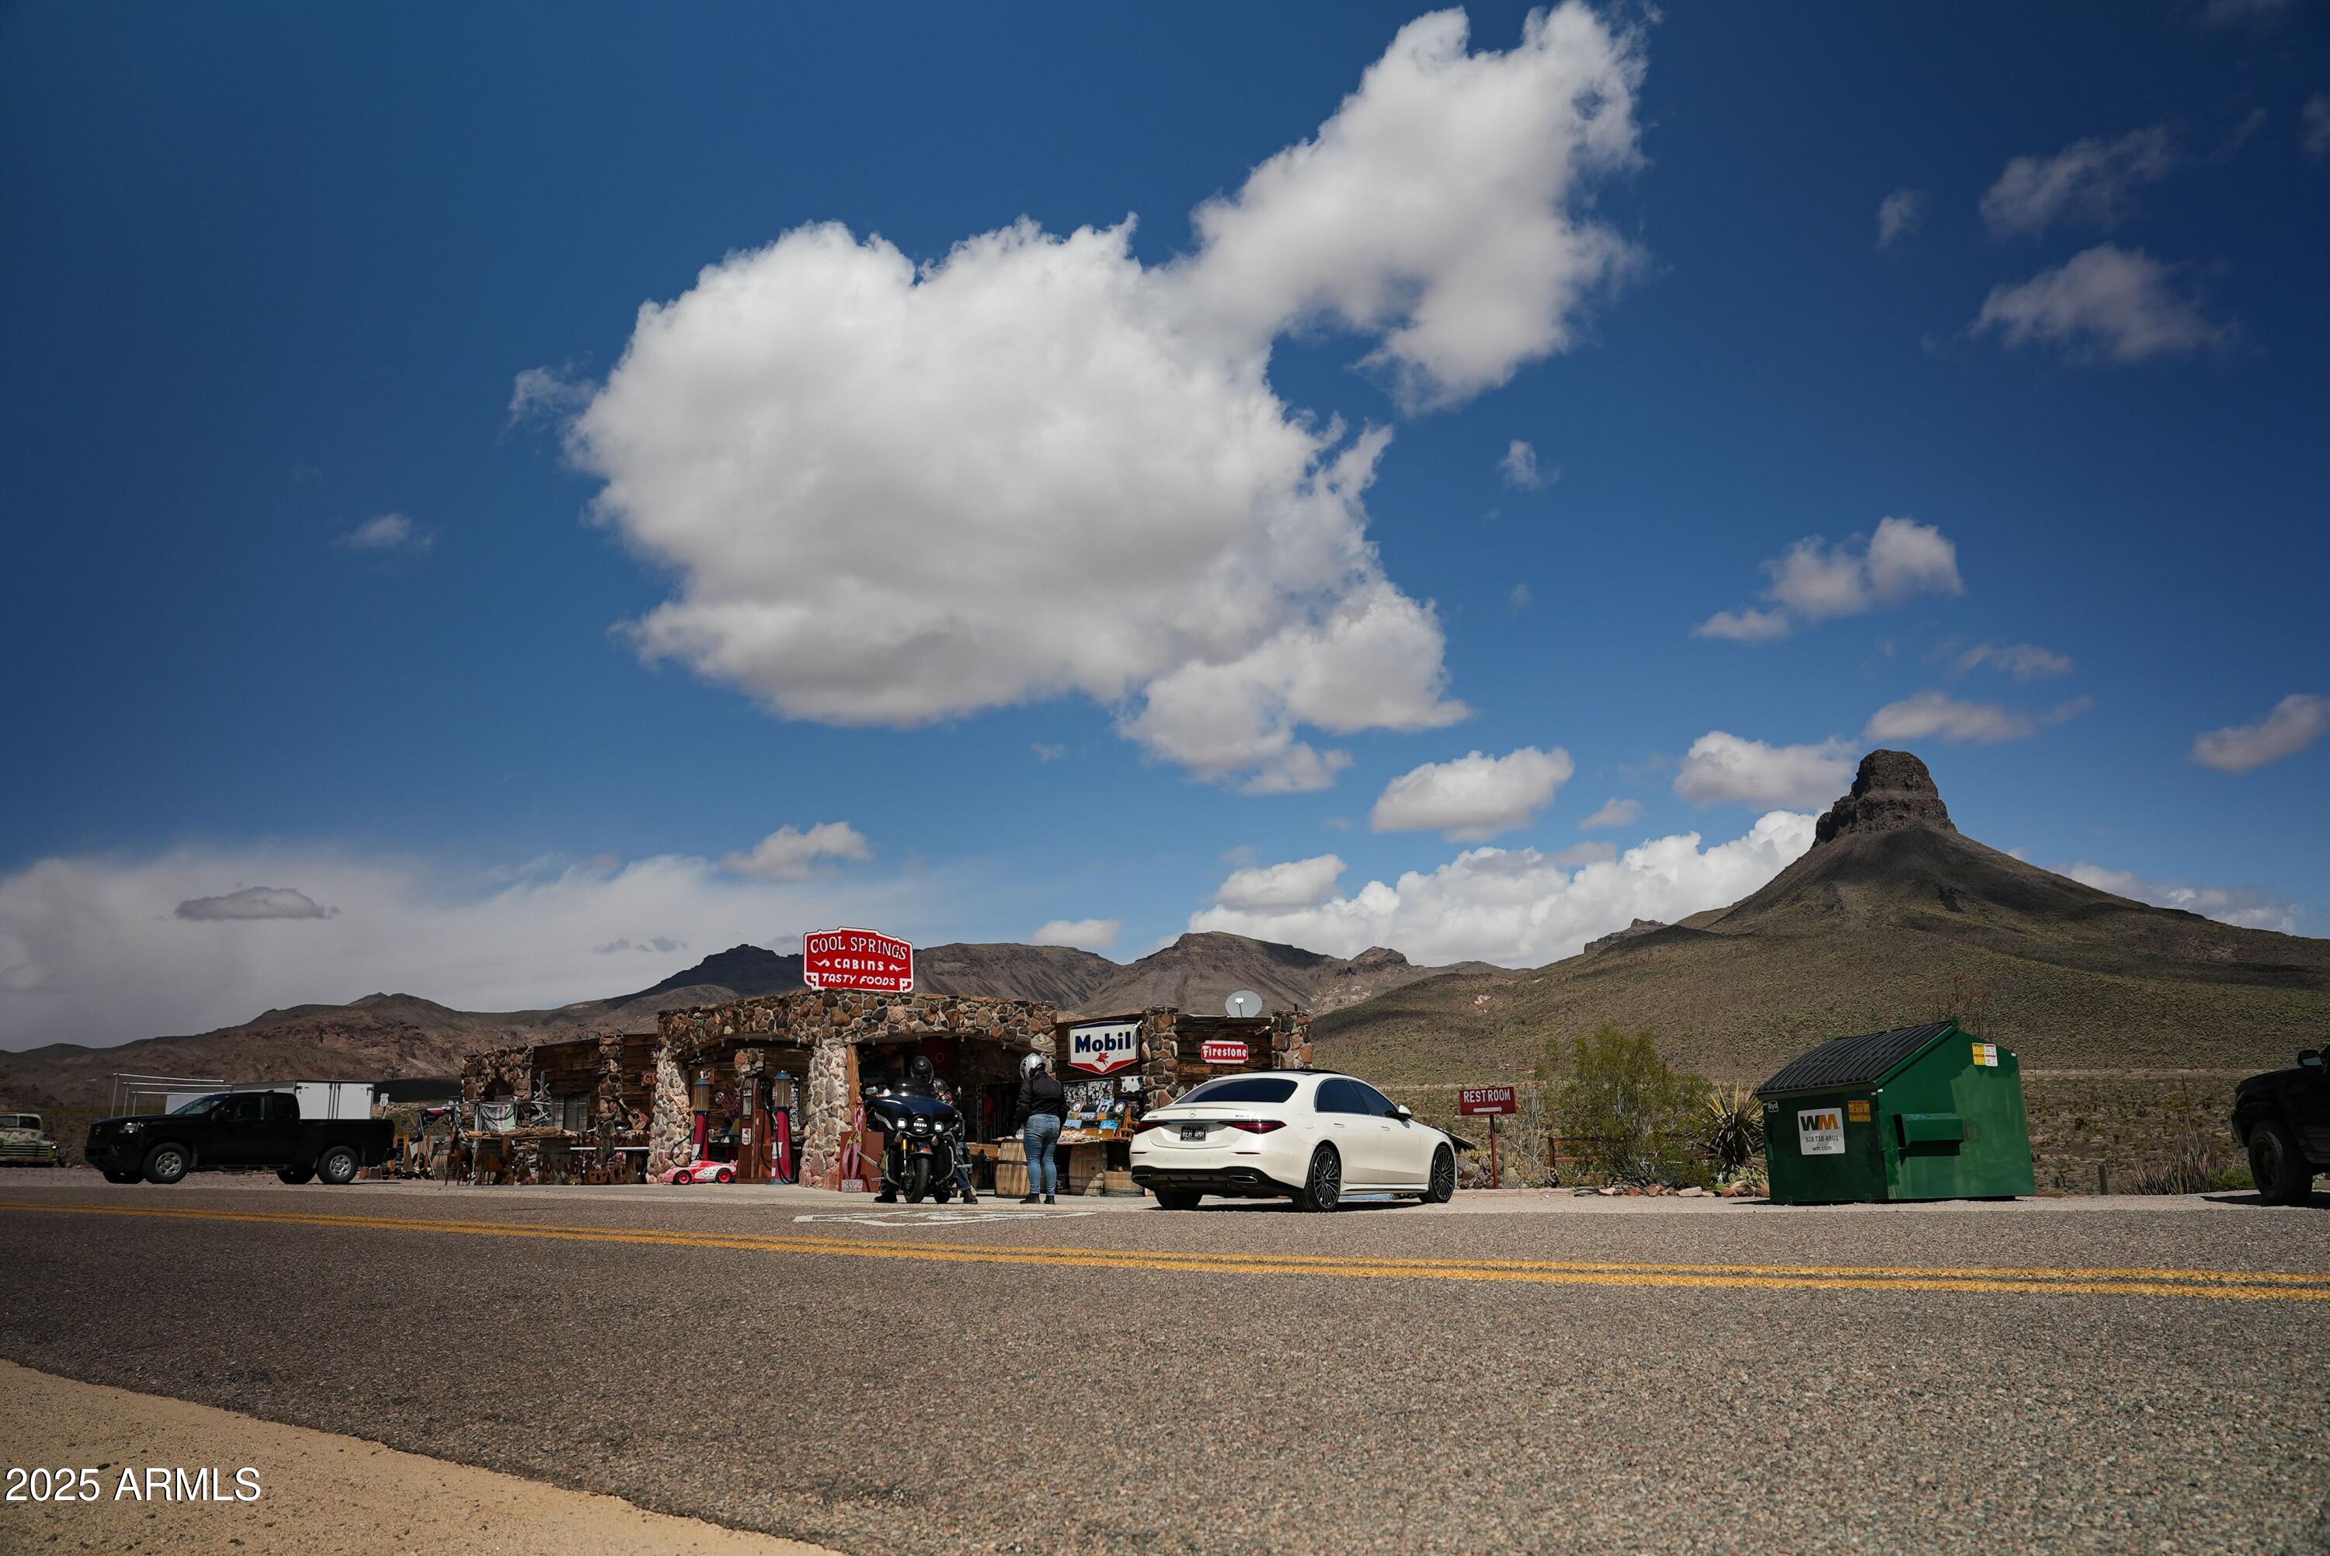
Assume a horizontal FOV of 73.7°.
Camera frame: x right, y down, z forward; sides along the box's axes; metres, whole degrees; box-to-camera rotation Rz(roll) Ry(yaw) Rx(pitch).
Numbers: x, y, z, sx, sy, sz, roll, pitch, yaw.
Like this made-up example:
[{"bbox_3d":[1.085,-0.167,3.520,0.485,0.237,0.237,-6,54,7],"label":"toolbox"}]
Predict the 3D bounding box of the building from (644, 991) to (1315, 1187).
[{"bbox_3d":[-3.471,6.115,29.866,8.400,3.200,9.000,-13,-18,42],"label":"building"}]

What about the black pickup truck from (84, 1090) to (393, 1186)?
[{"bbox_3d":[-18.350,7.190,31.050,1.870,1.800,5.340,-10,-16,34],"label":"black pickup truck"}]

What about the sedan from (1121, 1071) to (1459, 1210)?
[{"bbox_3d":[1.648,4.213,18.070,1.960,1.500,5.290,-9,-15,31],"label":"sedan"}]

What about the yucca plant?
[{"bbox_3d":[7.863,4.959,21.661,1.000,1.400,1.000,-1,-13,0],"label":"yucca plant"}]

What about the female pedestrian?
[{"bbox_3d":[-1.424,3.962,17.593,0.550,1.680,0.420,6,-15,-24],"label":"female pedestrian"}]

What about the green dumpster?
[{"bbox_3d":[7.739,3.584,16.644,1.820,1.770,2.000,4,-14,-17],"label":"green dumpster"}]

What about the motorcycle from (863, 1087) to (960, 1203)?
[{"bbox_3d":[-2.804,4.186,17.960,0.950,1.380,2.500,1,-13,-4],"label":"motorcycle"}]

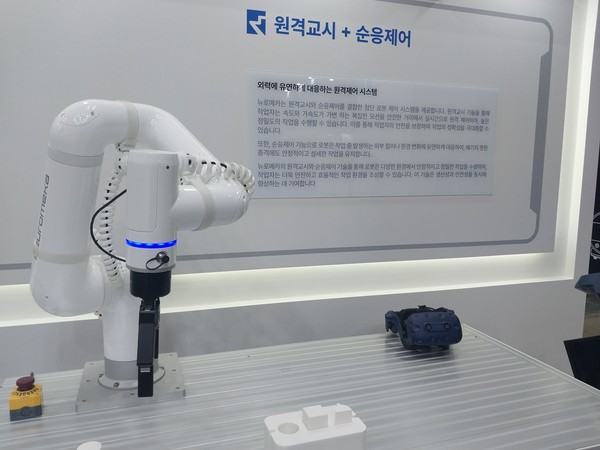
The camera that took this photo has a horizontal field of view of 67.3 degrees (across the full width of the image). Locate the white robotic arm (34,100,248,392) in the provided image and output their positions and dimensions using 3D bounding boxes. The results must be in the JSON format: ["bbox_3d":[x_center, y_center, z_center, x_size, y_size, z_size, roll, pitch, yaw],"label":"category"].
[{"bbox_3d":[-0.387,0.097,1.085,0.650,0.775,0.360,7,10,43],"label":"white robotic arm"}]

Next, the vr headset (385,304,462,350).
[{"bbox_3d":[0.459,0.371,1.685,0.205,0.148,0.255,0,7,-8],"label":"vr headset"}]

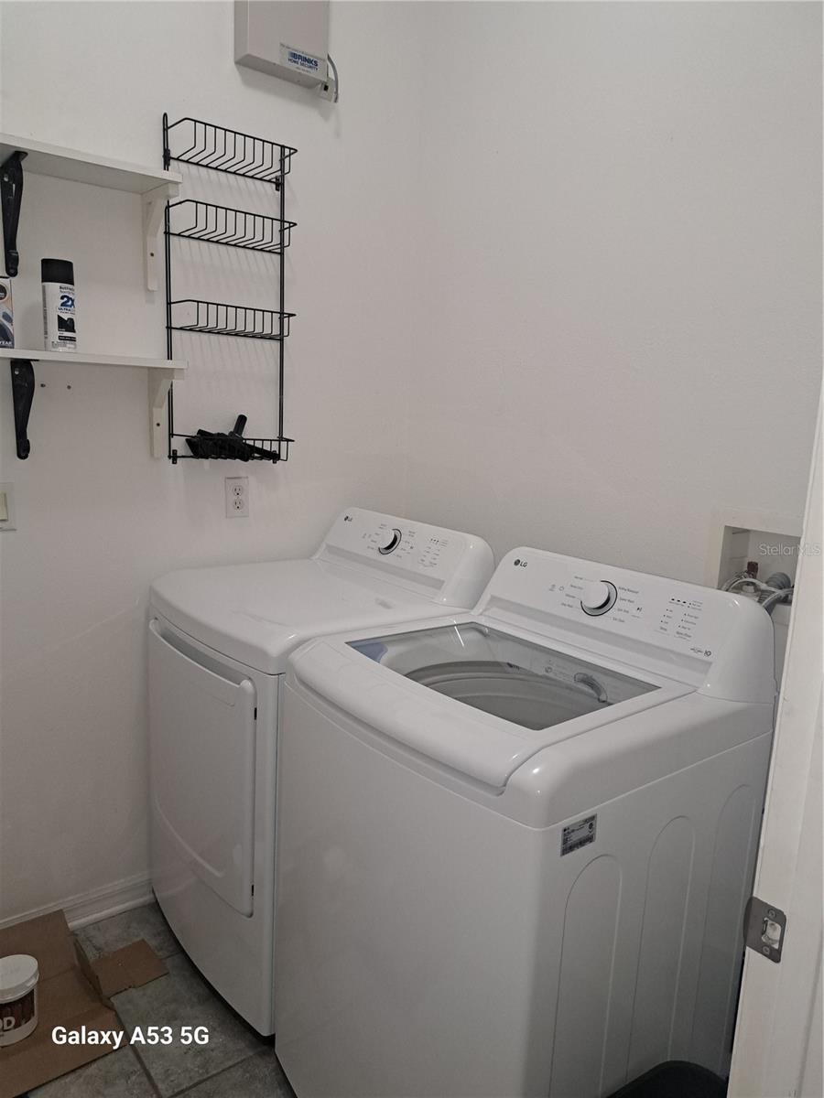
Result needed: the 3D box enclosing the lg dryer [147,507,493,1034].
[{"bbox_3d":[-0.253,0.487,2.034,0.690,1.100,0.686,-5,12,-39],"label":"lg dryer"}]

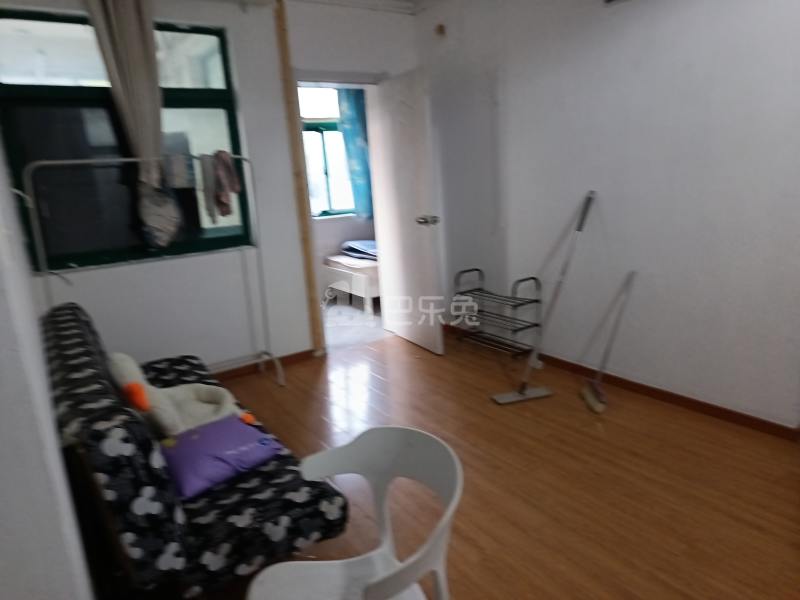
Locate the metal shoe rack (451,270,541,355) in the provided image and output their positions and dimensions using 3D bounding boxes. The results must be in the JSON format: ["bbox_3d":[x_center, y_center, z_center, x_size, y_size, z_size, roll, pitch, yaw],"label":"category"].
[{"bbox_3d":[0.666,0.113,3.861,0.230,0.573,0.615,-11,14,-30],"label":"metal shoe rack"}]

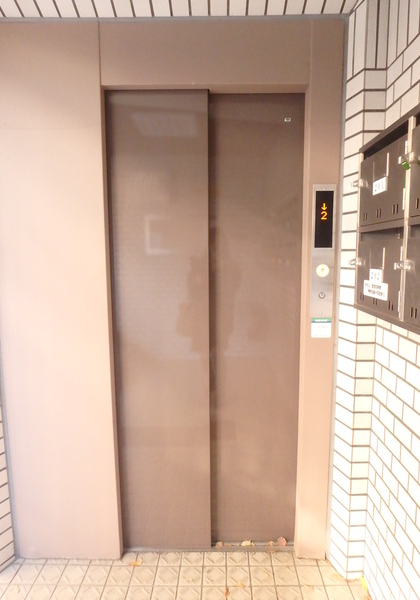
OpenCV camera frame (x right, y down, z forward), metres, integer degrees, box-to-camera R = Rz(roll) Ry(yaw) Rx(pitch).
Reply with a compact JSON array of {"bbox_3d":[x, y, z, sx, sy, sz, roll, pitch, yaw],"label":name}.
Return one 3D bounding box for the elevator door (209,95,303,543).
[{"bbox_3d":[0.189,0.153,1.623,0.411,2.010,0.045,0,7,0],"label":"elevator door"}]

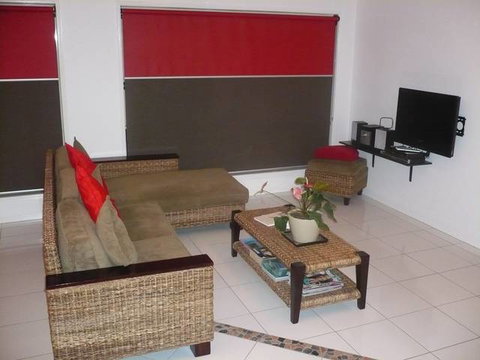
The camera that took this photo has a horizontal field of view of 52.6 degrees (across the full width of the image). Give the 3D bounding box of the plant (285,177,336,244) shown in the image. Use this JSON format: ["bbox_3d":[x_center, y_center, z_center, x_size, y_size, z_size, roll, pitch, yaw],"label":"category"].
[{"bbox_3d":[0.463,0.194,3.349,0.380,0.450,0.370,3,15,8],"label":"plant"}]

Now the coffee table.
[{"bbox_3d":[0.396,0.558,3.636,0.574,0.412,1.079,-5,17,-20],"label":"coffee table"}]

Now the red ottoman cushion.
[{"bbox_3d":[1.128,-0.315,5.525,0.420,0.140,0.420,12,20,34],"label":"red ottoman cushion"}]

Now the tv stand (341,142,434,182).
[{"bbox_3d":[1.514,-0.190,5.331,0.260,0.260,1.270,-6,16,-22],"label":"tv stand"}]

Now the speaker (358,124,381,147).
[{"bbox_3d":[1.469,-0.475,5.368,0.180,0.245,0.220,-8,18,-29],"label":"speaker"}]

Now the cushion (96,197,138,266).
[{"bbox_3d":[-0.752,0.285,2.989,0.180,0.430,0.410,-21,19,-9],"label":"cushion"}]

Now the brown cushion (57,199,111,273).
[{"bbox_3d":[-0.920,0.365,2.859,0.200,0.360,0.680,-14,20,-20],"label":"brown cushion"}]

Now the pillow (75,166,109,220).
[{"bbox_3d":[-1.027,0.135,3.436,0.170,0.440,0.420,-27,20,-6],"label":"pillow"}]

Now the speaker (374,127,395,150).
[{"bbox_3d":[1.560,-0.427,5.252,0.180,0.245,0.150,-10,18,-33],"label":"speaker"}]

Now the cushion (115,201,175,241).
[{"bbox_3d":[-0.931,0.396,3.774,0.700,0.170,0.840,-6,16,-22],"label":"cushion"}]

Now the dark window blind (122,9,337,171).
[{"bbox_3d":[-0.009,-0.901,5.309,2.453,1.757,0.070,-6,17,-22],"label":"dark window blind"}]

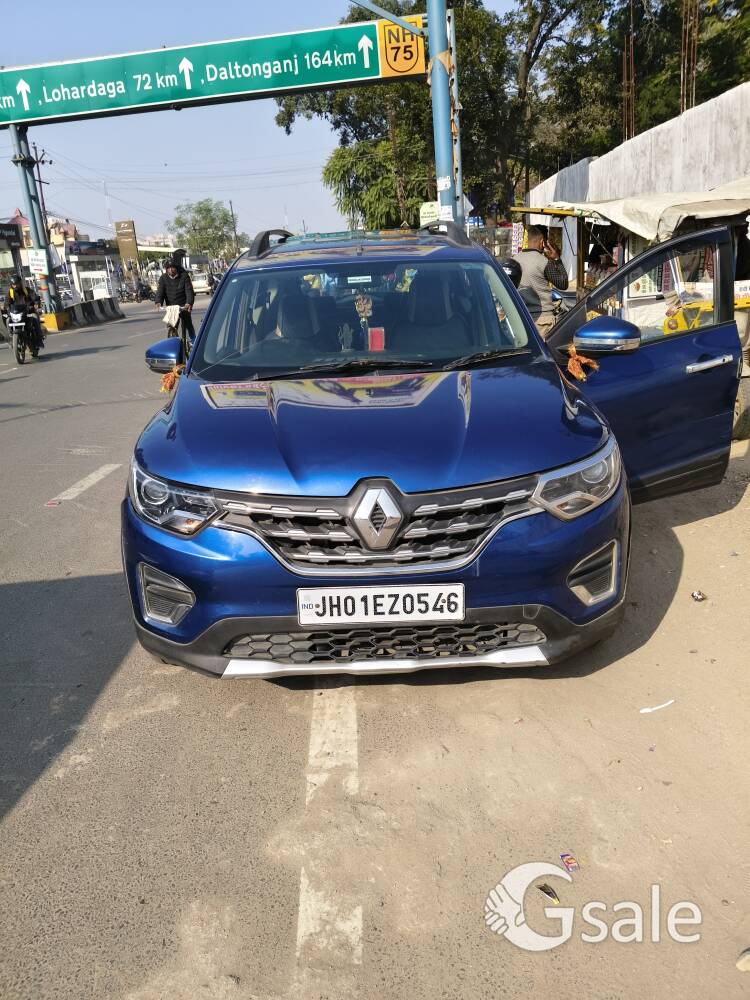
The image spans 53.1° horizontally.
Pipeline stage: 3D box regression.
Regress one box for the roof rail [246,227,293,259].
[{"bbox_3d":[-0.581,-1.513,4.559,0.120,0.140,1.800,-3,17,-1],"label":"roof rail"}]

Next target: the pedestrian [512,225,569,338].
[{"bbox_3d":[1.455,-1.545,6.698,0.500,1.700,0.360,6,19,26],"label":"pedestrian"}]

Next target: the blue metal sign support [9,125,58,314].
[{"bbox_3d":[-10.707,-8.653,23.595,0.600,6.200,0.600,-3,17,0],"label":"blue metal sign support"}]

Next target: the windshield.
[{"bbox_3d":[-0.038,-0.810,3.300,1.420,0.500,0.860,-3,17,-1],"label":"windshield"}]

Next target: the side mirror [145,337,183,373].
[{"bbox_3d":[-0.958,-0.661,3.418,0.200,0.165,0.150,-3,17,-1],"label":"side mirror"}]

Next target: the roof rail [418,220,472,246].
[{"bbox_3d":[0.418,-1.557,4.569,0.120,0.140,1.800,-3,17,-1],"label":"roof rail"}]

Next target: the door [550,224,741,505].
[{"bbox_3d":[1.274,-0.620,3.617,1.170,1.280,0.200,-10,18,-23],"label":"door"}]

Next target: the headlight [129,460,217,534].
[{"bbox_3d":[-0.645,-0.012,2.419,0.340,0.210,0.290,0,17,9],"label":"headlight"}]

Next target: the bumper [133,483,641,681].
[{"bbox_3d":[0.015,0.216,2.440,1.700,0.620,0.500,-3,17,-1],"label":"bumper"}]

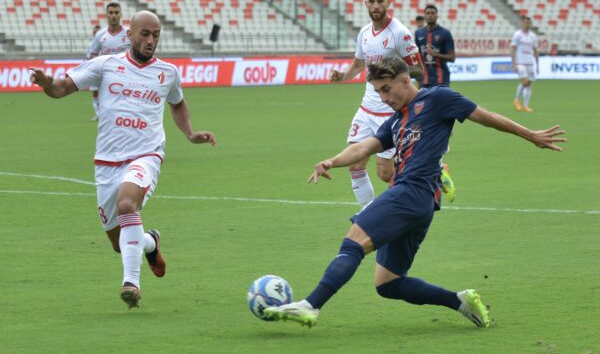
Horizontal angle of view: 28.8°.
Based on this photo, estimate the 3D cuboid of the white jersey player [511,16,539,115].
[{"bbox_3d":[4.186,-2.102,21.706,0.550,1.800,0.480,-1,7,-6],"label":"white jersey player"}]

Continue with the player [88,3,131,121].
[{"bbox_3d":[-2.147,-1.092,13.467,0.620,1.800,0.550,-1,7,-8],"label":"player"}]

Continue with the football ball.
[{"bbox_3d":[-0.146,0.586,5.630,0.220,0.220,0.220,0,7,0],"label":"football ball"}]

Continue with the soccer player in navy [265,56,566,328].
[{"bbox_3d":[0.540,0.090,5.713,1.200,1.340,1.000,-5,8,-33],"label":"soccer player in navy"}]

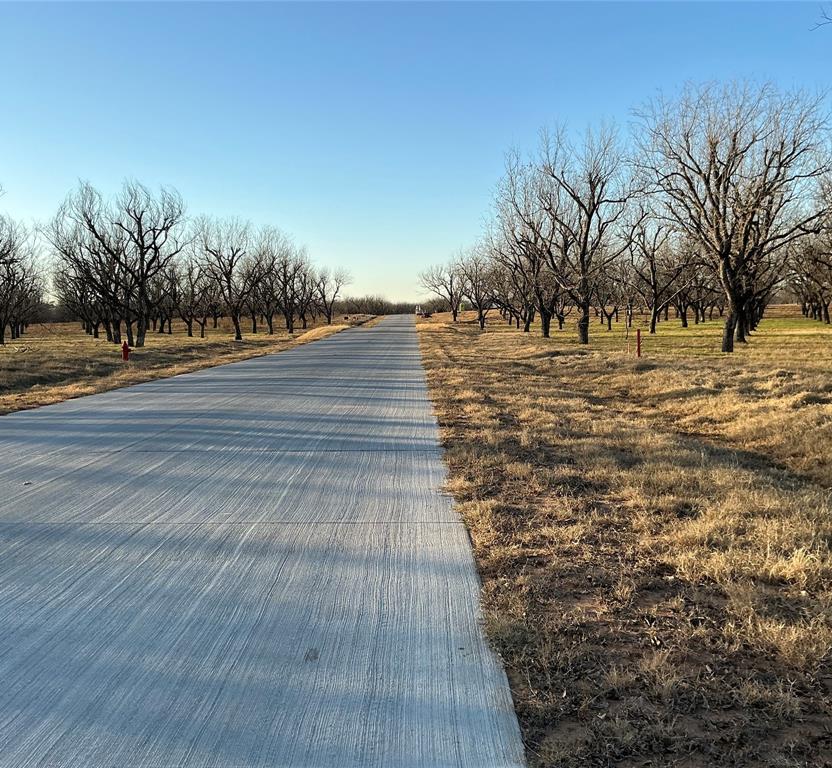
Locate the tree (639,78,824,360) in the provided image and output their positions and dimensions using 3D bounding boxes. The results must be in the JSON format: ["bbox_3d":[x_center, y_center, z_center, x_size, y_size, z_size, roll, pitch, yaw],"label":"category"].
[{"bbox_3d":[12.360,-6.530,32.550,7.500,10.500,7.300,1,5,21],"label":"tree"}]

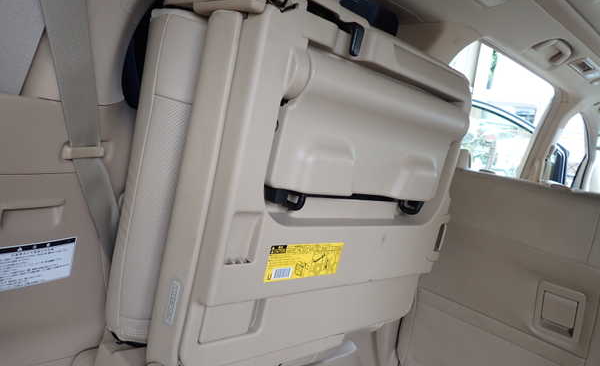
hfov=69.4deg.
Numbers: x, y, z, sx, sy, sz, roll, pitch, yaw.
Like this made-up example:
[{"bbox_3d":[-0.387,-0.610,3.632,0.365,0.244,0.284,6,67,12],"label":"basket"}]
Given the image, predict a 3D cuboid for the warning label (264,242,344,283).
[{"bbox_3d":[0.011,0.135,0.750,0.169,0.062,0.006,4,12,-41],"label":"warning label"}]

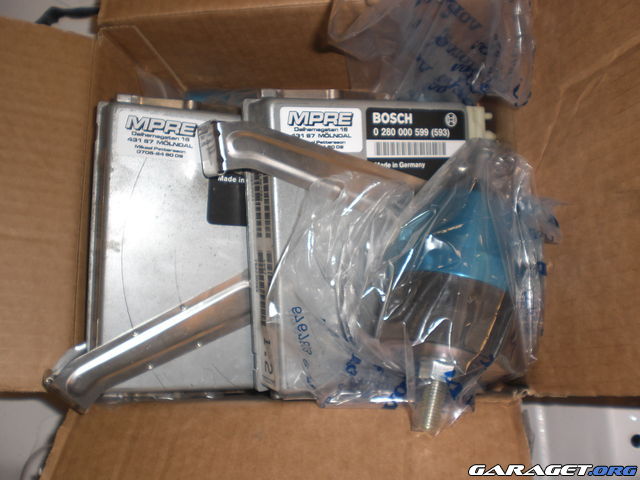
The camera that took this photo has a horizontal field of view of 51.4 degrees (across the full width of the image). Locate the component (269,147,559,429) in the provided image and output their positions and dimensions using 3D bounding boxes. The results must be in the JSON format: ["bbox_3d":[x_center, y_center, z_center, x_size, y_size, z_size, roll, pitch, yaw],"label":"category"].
[{"bbox_3d":[0.058,0.028,0.428,0.182,0.100,0.180,0,83,2],"label":"component"}]

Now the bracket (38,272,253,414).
[{"bbox_3d":[-0.111,0.070,0.485,0.178,0.036,0.044,-28,87,-7],"label":"bracket"}]

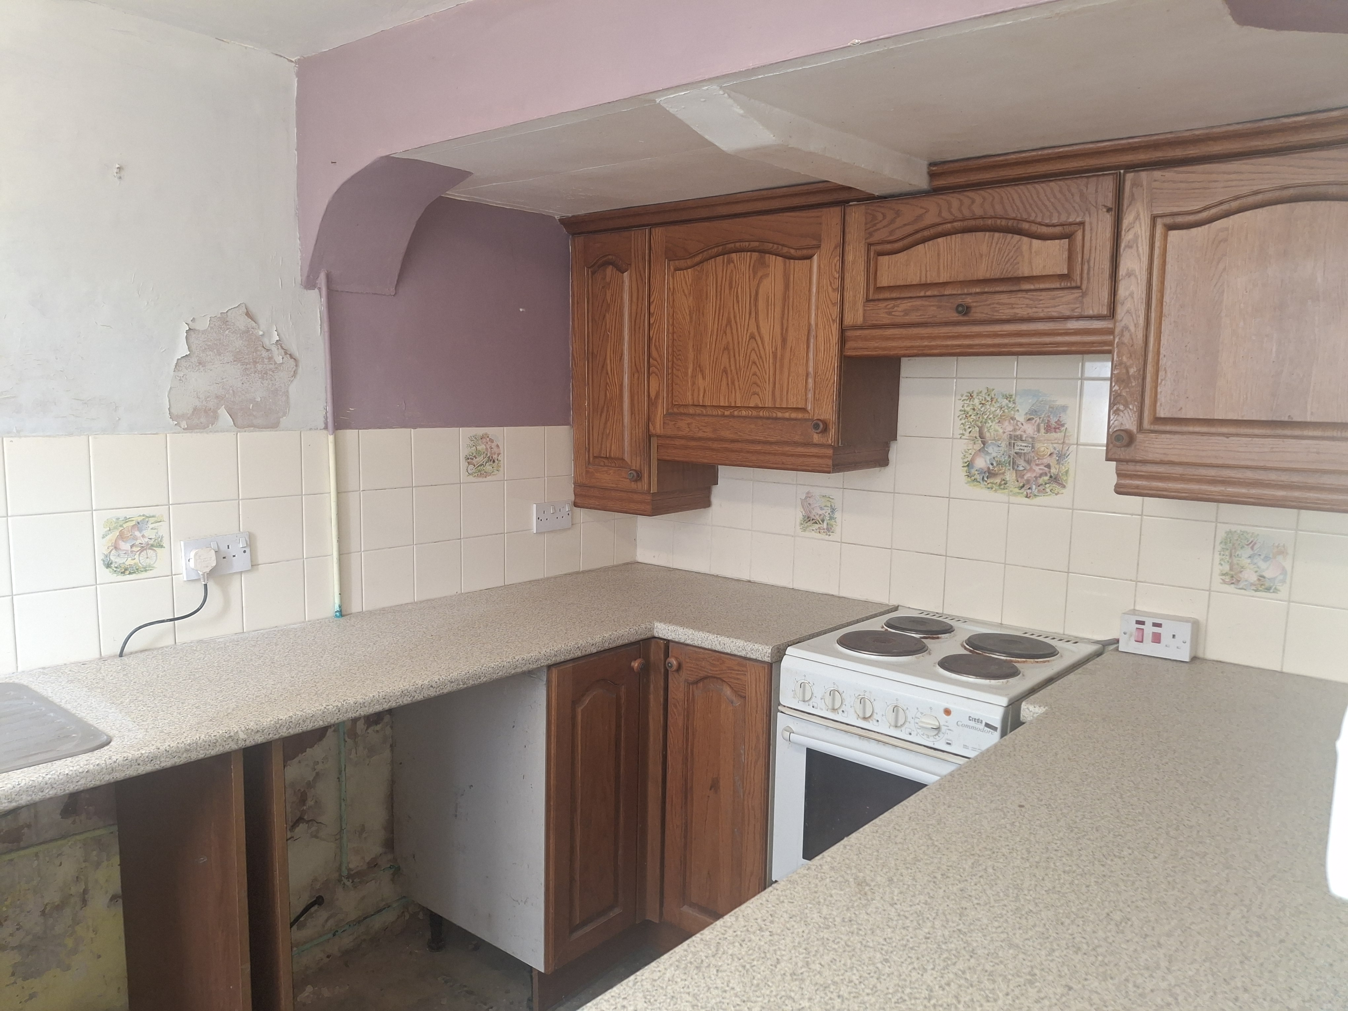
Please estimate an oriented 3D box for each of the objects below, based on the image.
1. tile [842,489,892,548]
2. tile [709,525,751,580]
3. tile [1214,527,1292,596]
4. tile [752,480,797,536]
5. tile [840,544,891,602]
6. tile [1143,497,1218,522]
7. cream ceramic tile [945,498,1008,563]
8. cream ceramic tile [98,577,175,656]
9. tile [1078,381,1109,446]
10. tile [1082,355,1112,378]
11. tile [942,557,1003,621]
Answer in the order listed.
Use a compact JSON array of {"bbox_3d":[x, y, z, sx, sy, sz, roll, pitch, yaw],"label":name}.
[{"bbox_3d":[0.532,0.036,2.651,0.150,0.150,0.007,7,9,39],"label":"tile"},{"bbox_3d":[0.173,0.143,2.917,0.149,0.147,0.009,7,9,39],"label":"tile"},{"bbox_3d":[1.233,0.120,2.069,0.150,0.150,0.007,7,9,39],"label":"tile"},{"bbox_3d":[0.298,0.008,2.845,0.150,0.150,0.007,7,9,39],"label":"tile"},{"bbox_3d":[0.529,0.187,2.669,0.150,0.150,0.007,7,9,39],"label":"tile"},{"bbox_3d":[1.107,-0.046,2.126,0.150,0.150,0.010,7,9,39],"label":"tile"},{"bbox_3d":[0.756,0.063,2.424,0.149,0.149,0.009,7,9,39],"label":"cream ceramic tile"},{"bbox_3d":[-1.137,0.231,2.057,0.010,0.151,0.151,7,9,40],"label":"cream ceramic tile"},{"bbox_3d":[1.006,-0.211,2.227,0.150,0.150,0.007,7,9,39],"label":"tile"},{"bbox_3d":[0.999,-0.360,2.186,0.150,0.150,0.010,7,9,39],"label":"tile"},{"bbox_3d":[0.746,0.210,2.422,0.150,0.147,0.008,7,9,40],"label":"tile"}]

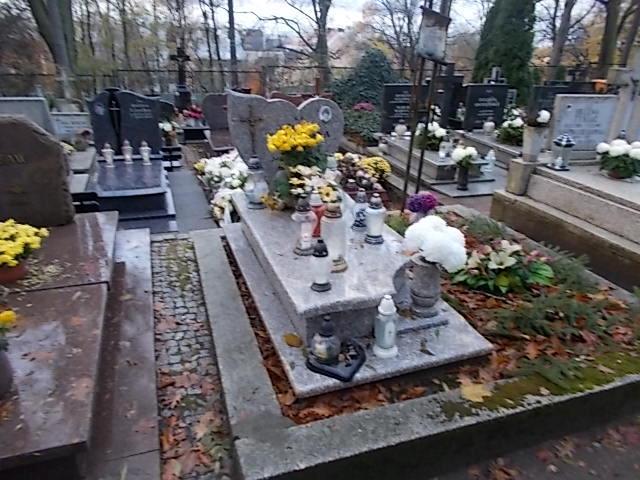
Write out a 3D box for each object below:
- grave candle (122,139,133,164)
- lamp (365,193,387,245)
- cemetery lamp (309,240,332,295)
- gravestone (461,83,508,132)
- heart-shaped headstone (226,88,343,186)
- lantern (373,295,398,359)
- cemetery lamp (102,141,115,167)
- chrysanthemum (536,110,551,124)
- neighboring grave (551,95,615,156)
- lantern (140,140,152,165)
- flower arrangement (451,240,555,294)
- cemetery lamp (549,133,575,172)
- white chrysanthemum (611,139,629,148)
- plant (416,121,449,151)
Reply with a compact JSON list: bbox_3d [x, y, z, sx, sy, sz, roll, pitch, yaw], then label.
[{"bbox_3d":[-2.058,-0.949,5.164,0.110,0.255,0.110,-9,24,-17],"label":"grave candle"},{"bbox_3d":[0.332,-0.132,2.886,0.119,0.294,0.119,1,23,0],"label":"lamp"},{"bbox_3d":[0.008,0.124,2.334,0.100,0.242,0.100,-1,23,1],"label":"cemetery lamp"},{"bbox_3d":[2.455,-1.991,7.195,0.715,0.641,0.120,-7,25,-17],"label":"gravestone"},{"bbox_3d":[-0.251,-0.750,3.676,0.885,0.786,0.110,-7,25,-17],"label":"heart-shaped headstone"},{"bbox_3d":[0.269,0.343,1.906,0.100,0.269,0.100,0,23,0],"label":"lantern"},{"bbox_3d":[-2.071,-0.833,4.708,0.093,0.229,0.093,-7,25,-17],"label":"cemetery lamp"},{"bbox_3d":[2.139,-1.163,4.577,0.130,0.116,0.130,-5,24,-11],"label":"chrysanthemum"},{"bbox_3d":[2.683,-1.145,4.835,0.600,0.587,0.100,-4,23,-9],"label":"neighboring grave"},{"bbox_3d":[-1.731,-0.865,4.779,0.097,0.231,0.097,-7,25,-17],"label":"lantern"},{"bbox_3d":[1.142,0.163,3.037,0.642,0.225,0.398,-7,25,-17],"label":"flower arrangement"},{"bbox_3d":[2.261,-0.819,4.440,0.165,0.305,0.165,-5,24,-11],"label":"cemetery lamp"},{"bbox_3d":[2.293,-0.720,3.680,0.120,0.100,0.120,-9,24,-17],"label":"white chrysanthemum"},{"bbox_3d":[1.358,-1.234,5.688,0.360,0.316,0.360,-5,24,-11],"label":"plant"}]

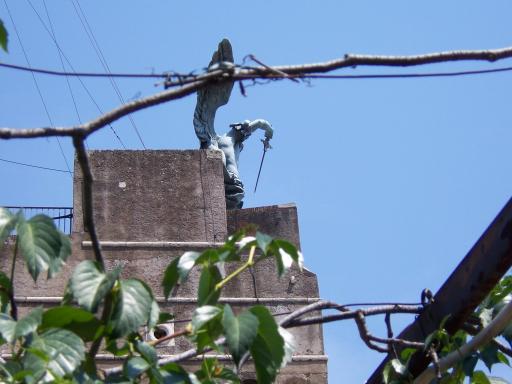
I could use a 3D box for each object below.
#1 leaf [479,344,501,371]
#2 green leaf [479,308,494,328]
[{"bbox_3d":[0.474,0.336,3.000,0.046,0.057,0.025,-8,-32,8],"label":"leaf"},{"bbox_3d":[0.468,0.258,3.000,0.036,0.048,0.022,-8,-32,8],"label":"green leaf"}]

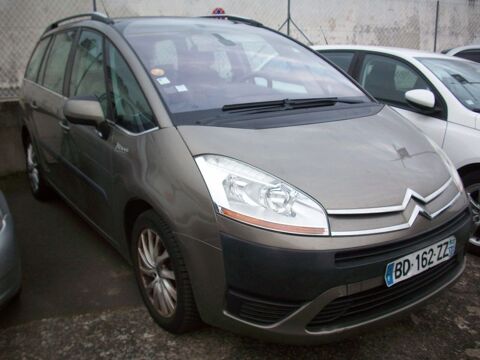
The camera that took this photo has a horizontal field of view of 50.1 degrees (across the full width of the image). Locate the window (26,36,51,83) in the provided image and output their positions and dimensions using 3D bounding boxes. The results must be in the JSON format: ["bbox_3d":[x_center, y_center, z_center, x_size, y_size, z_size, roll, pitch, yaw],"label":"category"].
[{"bbox_3d":[-1.764,-1.042,4.445,0.060,0.410,0.680,15,6,-33],"label":"window"}]

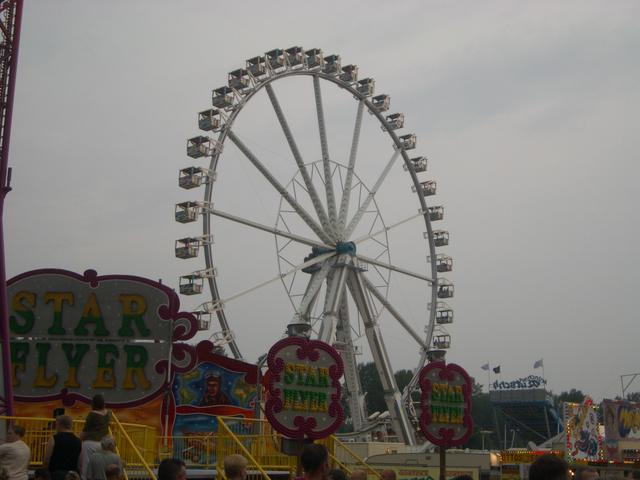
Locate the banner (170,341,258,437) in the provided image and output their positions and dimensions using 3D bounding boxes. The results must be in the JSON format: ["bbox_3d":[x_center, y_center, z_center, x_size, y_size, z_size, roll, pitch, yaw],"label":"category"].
[{"bbox_3d":[-3.011,4.364,25.964,2.520,2.980,0.200,4,-15,-12],"label":"banner"}]

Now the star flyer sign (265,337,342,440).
[{"bbox_3d":[-0.263,2.786,17.072,2.000,1.940,0.220,13,-17,-40],"label":"star flyer sign"}]

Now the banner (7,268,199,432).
[{"bbox_3d":[-6.365,3.192,26.044,5.700,4.860,0.250,2,-14,-6],"label":"banner"}]

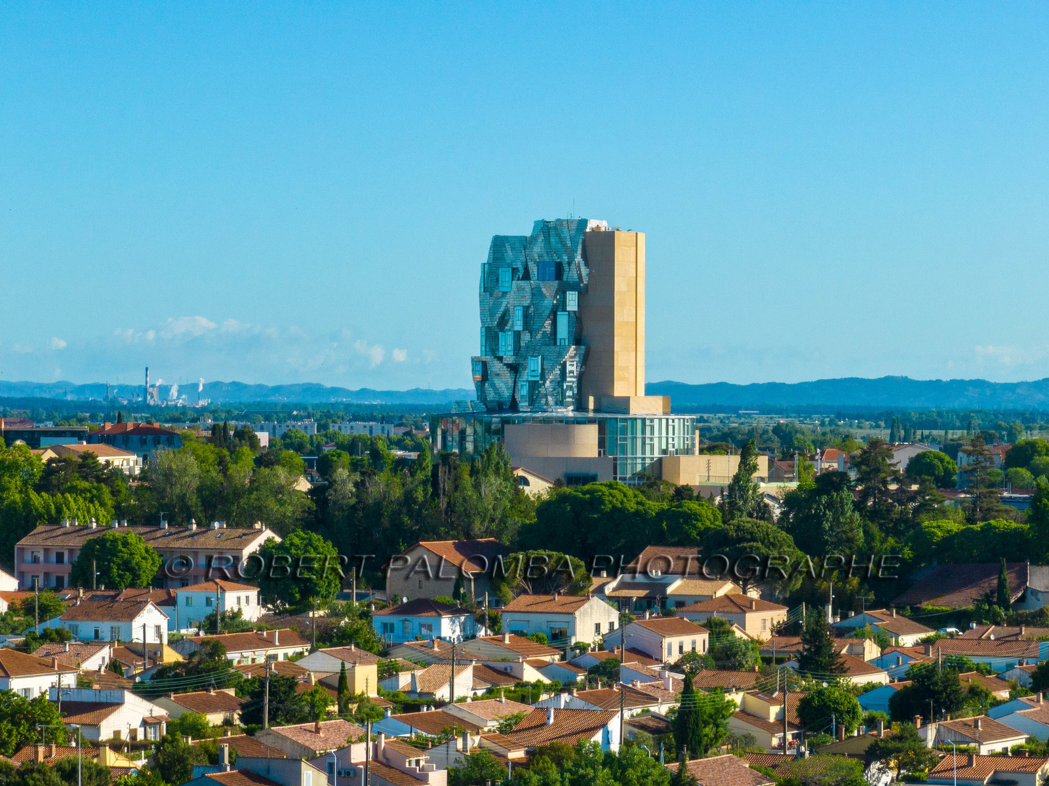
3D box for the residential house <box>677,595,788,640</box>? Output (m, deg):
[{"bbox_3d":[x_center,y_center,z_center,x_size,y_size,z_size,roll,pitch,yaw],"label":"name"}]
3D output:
[{"bbox_3d":[25.820,28.880,614.960,10.200,6.300,10.200,0,0,30],"label":"residential house"}]

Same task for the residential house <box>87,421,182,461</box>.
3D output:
[{"bbox_3d":[-84.814,13.650,1062.269,16.000,14.500,20.000,0,0,-22],"label":"residential house"}]

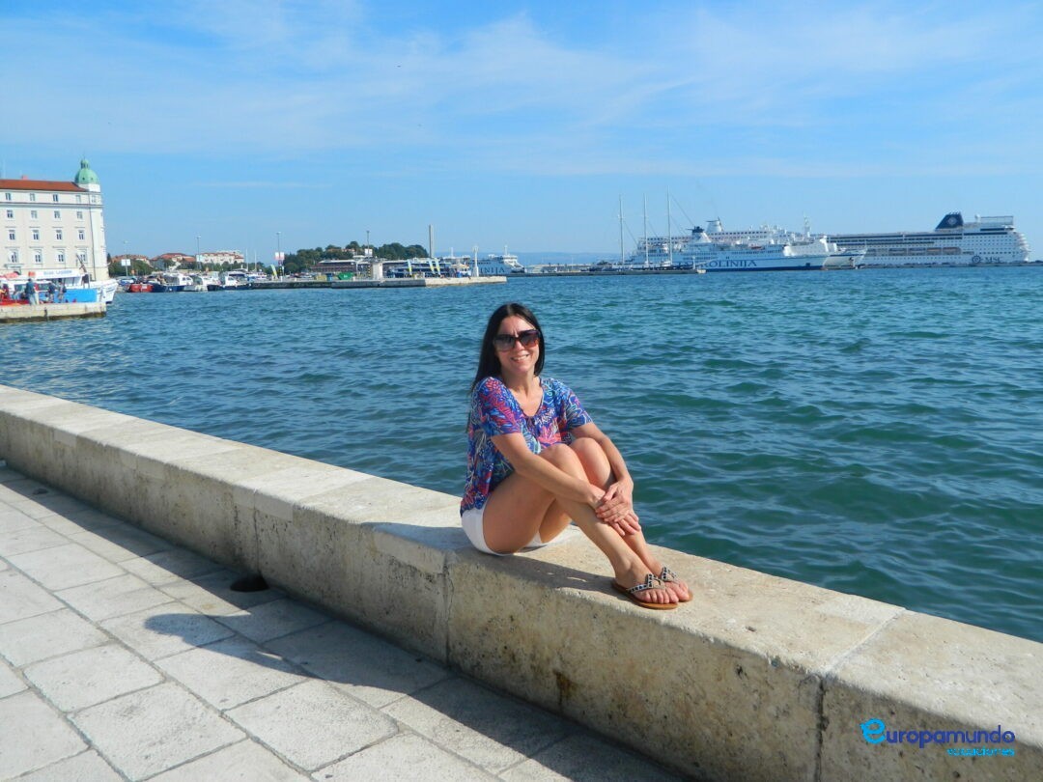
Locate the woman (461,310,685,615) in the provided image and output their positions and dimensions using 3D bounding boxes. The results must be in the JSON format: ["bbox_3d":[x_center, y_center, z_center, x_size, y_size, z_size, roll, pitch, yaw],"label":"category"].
[{"bbox_3d":[0.176,0.145,2.680,0.440,0.850,0.820,-9,11,-44],"label":"woman"}]

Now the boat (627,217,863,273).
[{"bbox_3d":[134.000,-89.813,530.000,130.000,29.000,20.000,2,9,18],"label":"boat"}]

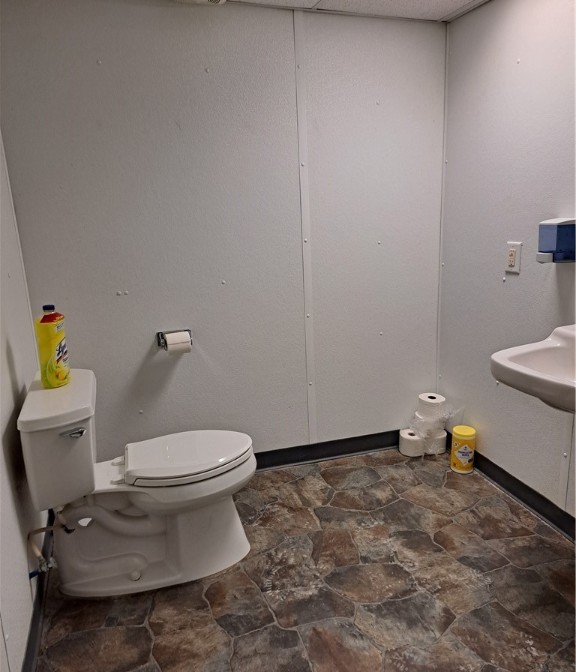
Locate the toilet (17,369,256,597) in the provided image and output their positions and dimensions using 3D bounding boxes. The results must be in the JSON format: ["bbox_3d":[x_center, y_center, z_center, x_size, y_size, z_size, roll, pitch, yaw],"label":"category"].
[{"bbox_3d":[-0.492,0.507,1.988,0.768,0.722,0.445,-7,15,-17],"label":"toilet"}]

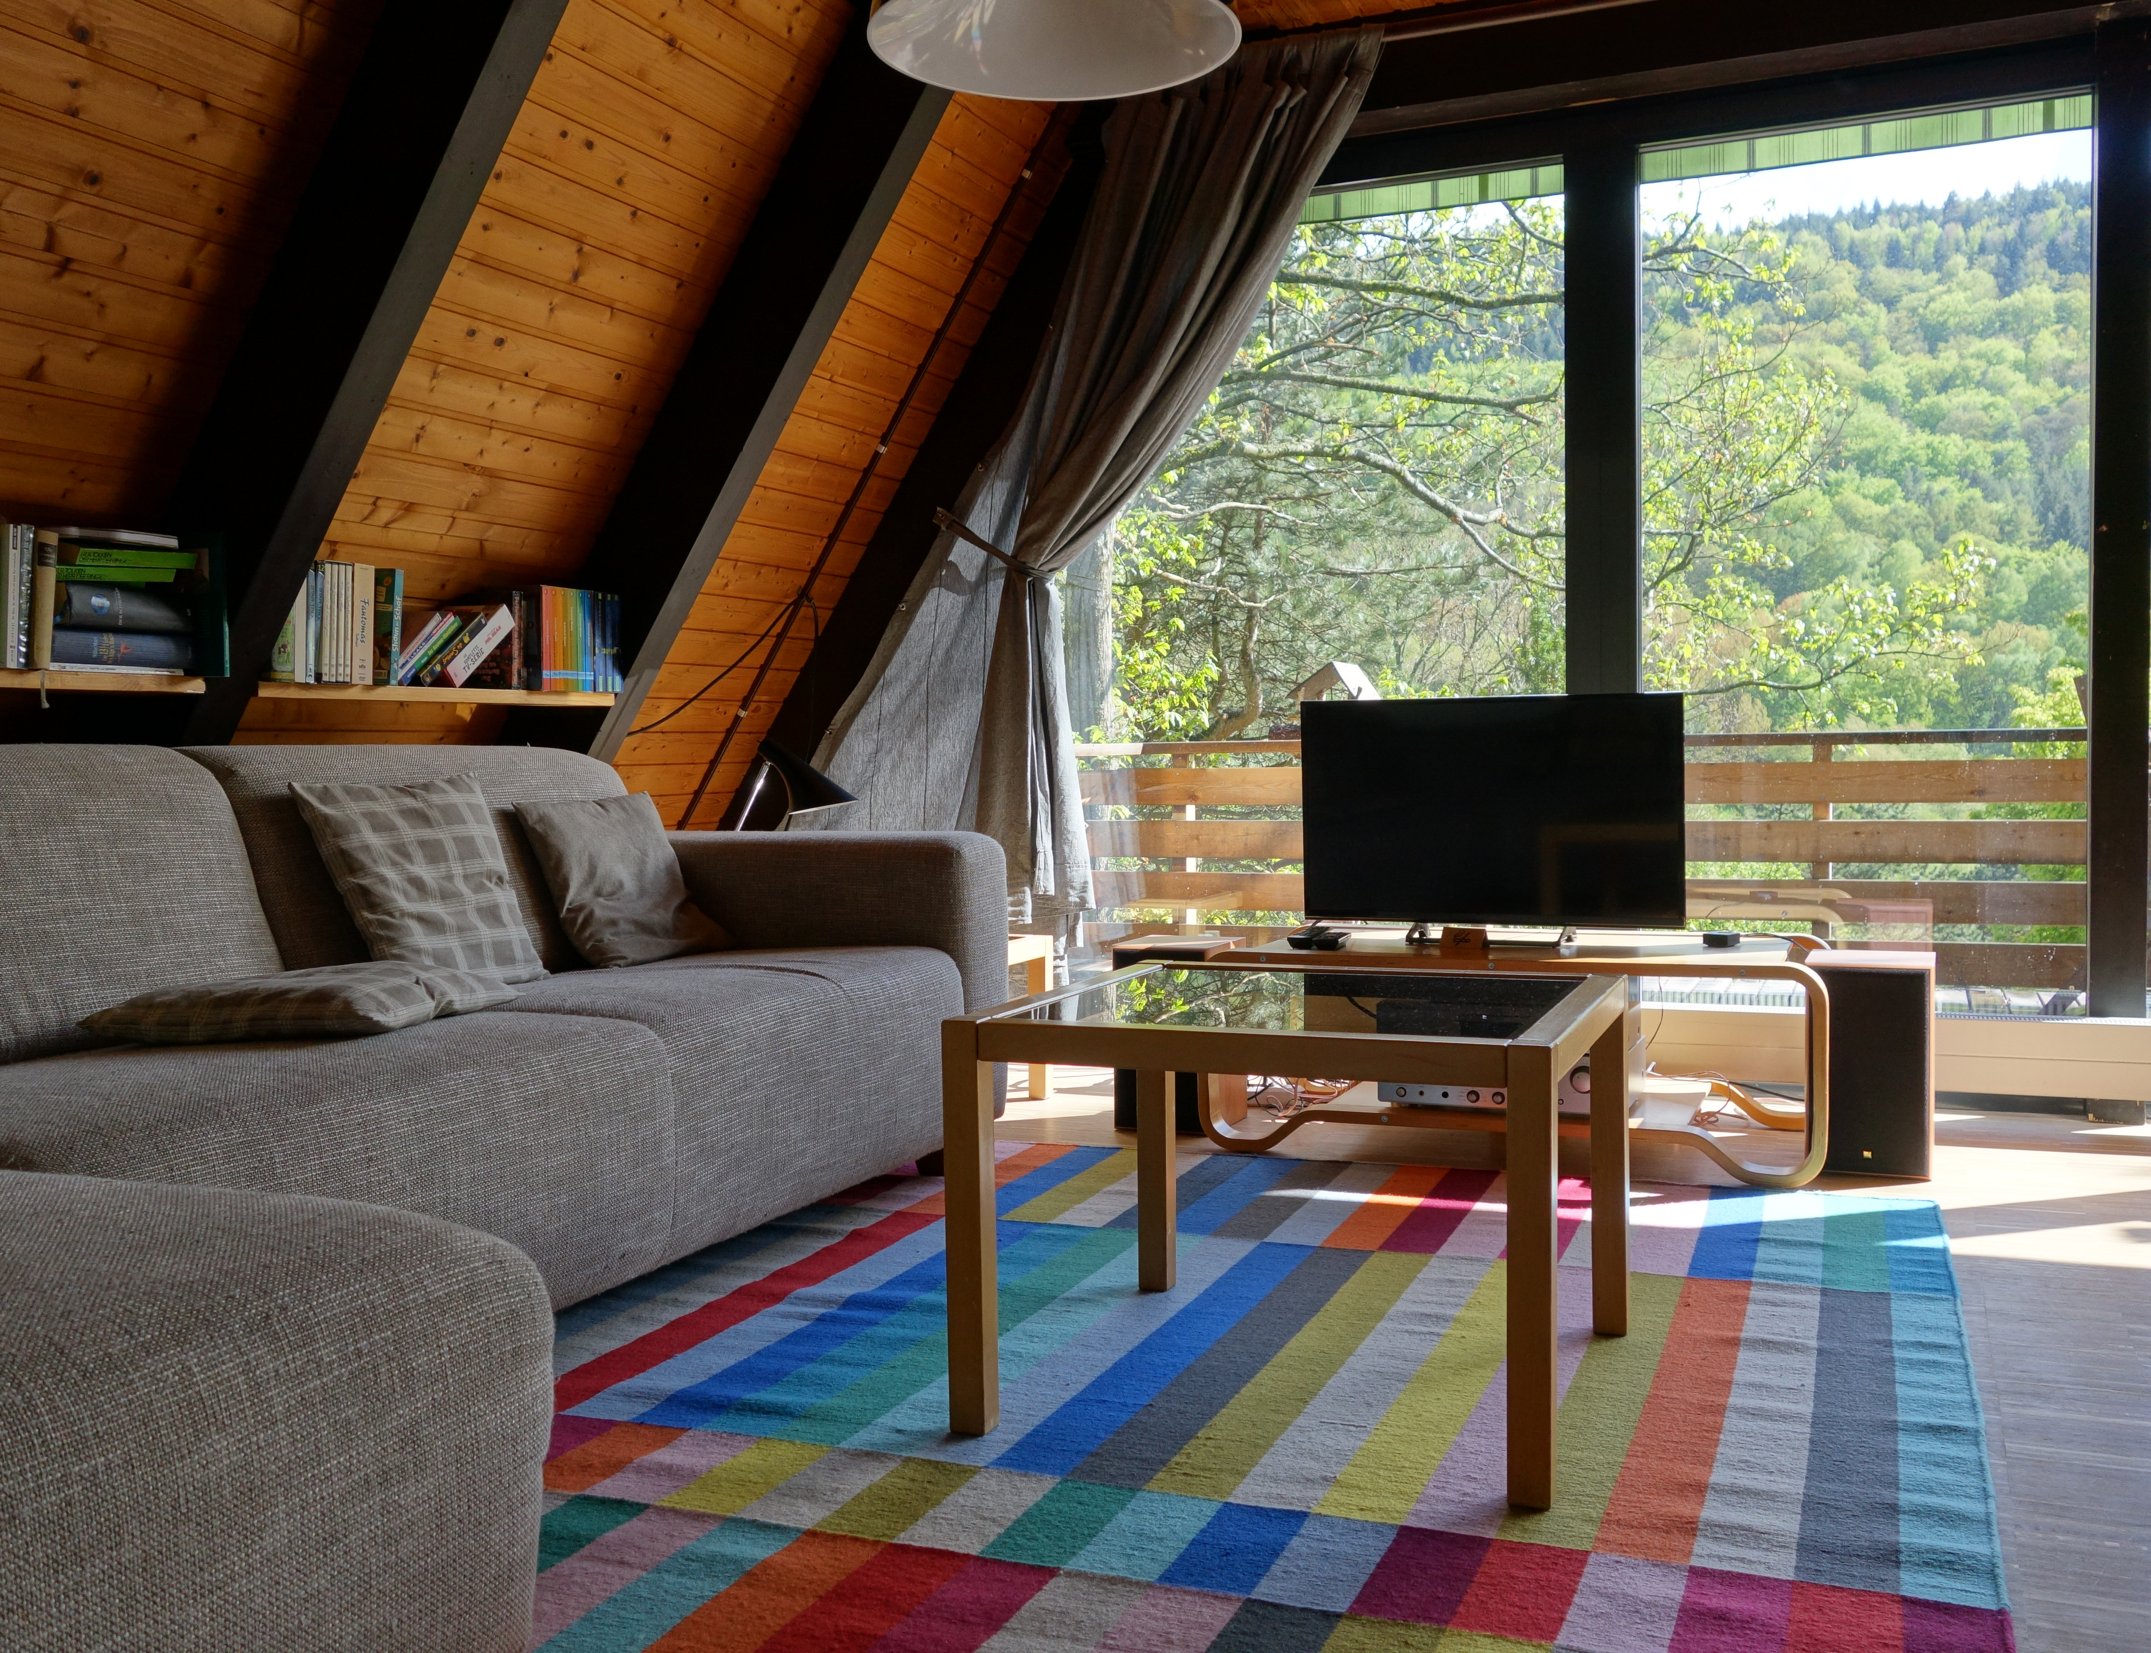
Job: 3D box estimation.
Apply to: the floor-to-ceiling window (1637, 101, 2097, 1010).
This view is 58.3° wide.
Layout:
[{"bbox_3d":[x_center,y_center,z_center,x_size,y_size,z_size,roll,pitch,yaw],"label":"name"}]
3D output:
[{"bbox_3d":[1.641,-0.521,4.049,0.883,1.895,0.080,0,3,22],"label":"floor-to-ceiling window"}]

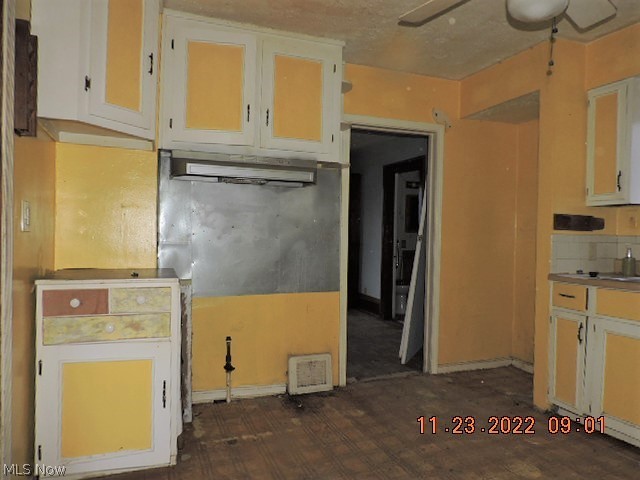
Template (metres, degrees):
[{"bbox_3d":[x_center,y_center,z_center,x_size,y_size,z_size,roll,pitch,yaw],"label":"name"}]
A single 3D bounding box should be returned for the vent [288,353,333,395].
[{"bbox_3d":[-0.067,0.977,3.247,0.327,0.268,0.050,1,1,-19],"label":"vent"}]

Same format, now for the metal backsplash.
[{"bbox_3d":[-0.448,-0.080,3.113,1.291,0.933,0.021,1,1,-19],"label":"metal backsplash"}]

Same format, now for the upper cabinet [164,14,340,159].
[{"bbox_3d":[-0.442,-0.931,2.946,1.143,0.804,0.298,1,1,-19],"label":"upper cabinet"}]

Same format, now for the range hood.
[{"bbox_3d":[-0.503,-0.462,2.933,0.904,0.134,0.294,1,1,-19],"label":"range hood"}]

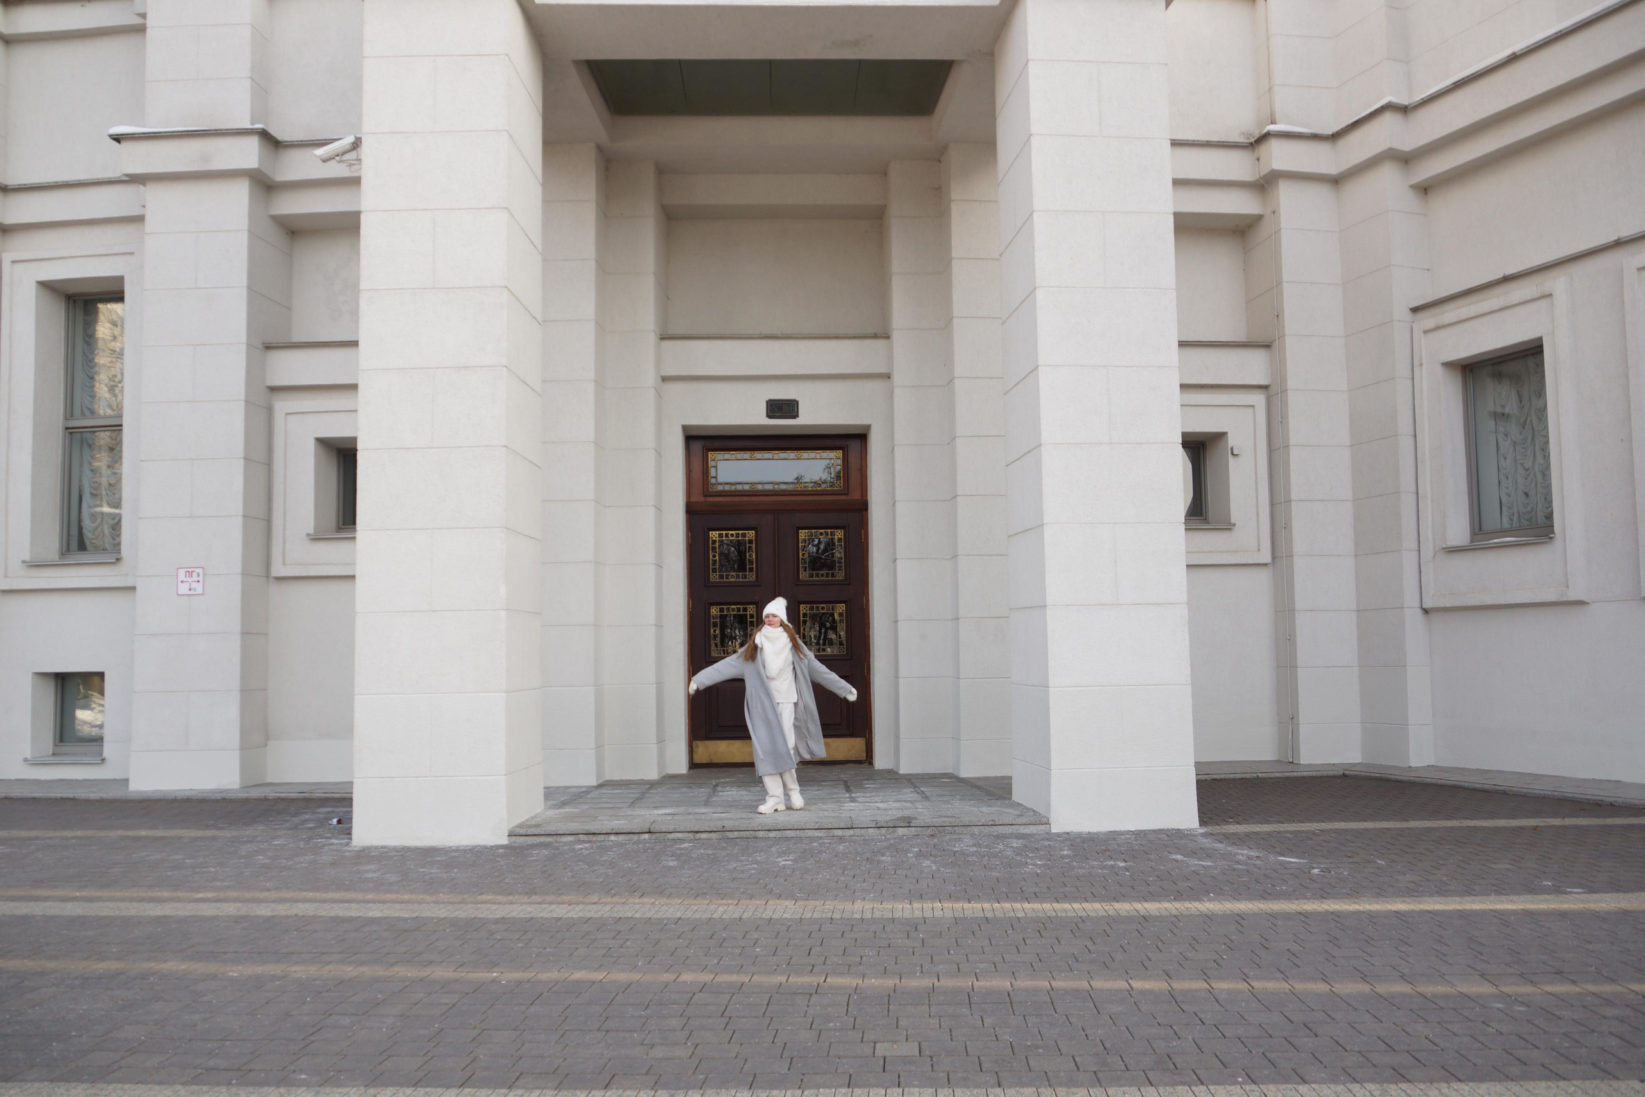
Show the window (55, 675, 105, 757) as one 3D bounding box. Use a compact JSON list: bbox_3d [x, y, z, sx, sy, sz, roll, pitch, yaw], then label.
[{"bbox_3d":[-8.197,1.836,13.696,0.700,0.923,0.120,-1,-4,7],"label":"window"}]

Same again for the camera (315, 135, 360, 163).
[{"bbox_3d":[-3.769,-3.097,9.584,0.350,0.110,0.110,-20,-7,6],"label":"camera"}]

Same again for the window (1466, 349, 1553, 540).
[{"bbox_3d":[6.769,-1.000,12.032,0.120,1.802,1.120,1,-5,-22],"label":"window"}]

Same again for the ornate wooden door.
[{"bbox_3d":[-0.467,0.554,13.388,1.945,3.586,0.150,-1,-4,-2],"label":"ornate wooden door"}]

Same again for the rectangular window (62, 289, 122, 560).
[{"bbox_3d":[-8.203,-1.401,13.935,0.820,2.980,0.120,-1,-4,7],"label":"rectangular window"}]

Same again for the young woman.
[{"bbox_3d":[-0.394,1.242,9.897,1.320,1.699,0.500,-2,-4,12],"label":"young woman"}]

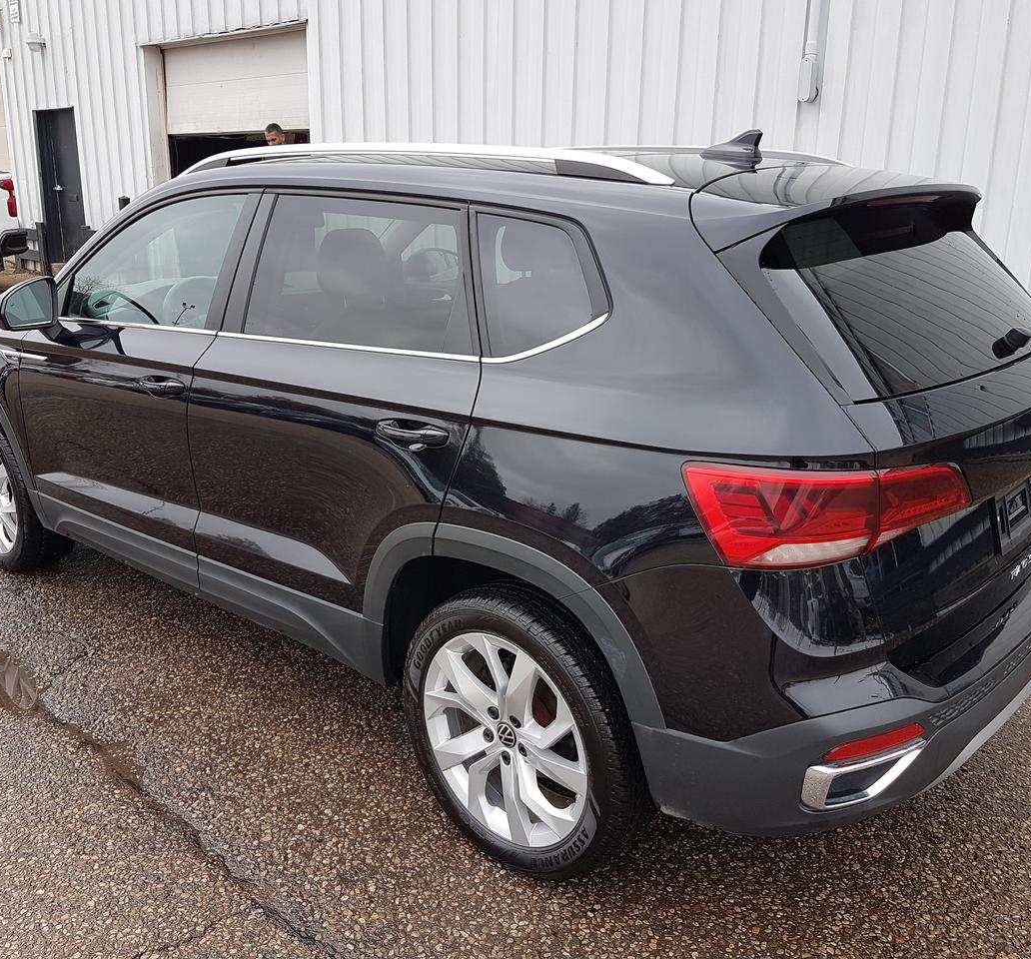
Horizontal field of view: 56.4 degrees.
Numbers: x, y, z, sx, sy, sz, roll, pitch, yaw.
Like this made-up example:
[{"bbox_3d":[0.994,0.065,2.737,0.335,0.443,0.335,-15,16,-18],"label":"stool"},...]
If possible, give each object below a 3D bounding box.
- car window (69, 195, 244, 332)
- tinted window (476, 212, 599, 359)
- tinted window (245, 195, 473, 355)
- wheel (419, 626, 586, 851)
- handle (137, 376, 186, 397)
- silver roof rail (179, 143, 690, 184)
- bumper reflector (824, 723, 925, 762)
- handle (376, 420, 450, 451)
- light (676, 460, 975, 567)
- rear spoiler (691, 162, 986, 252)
[{"bbox_3d":[-1.150,-0.683,2.974,0.890,0.430,0.050,14,0,38],"label":"car window"},{"bbox_3d":[0.015,-0.401,2.018,0.380,0.315,0.060,13,-3,34],"label":"tinted window"},{"bbox_3d":[-0.364,-0.500,2.313,0.880,0.360,0.070,14,-2,37],"label":"tinted window"},{"bbox_3d":[0.018,0.559,2.174,0.484,0.484,0.160,14,21,38],"label":"wheel"},{"bbox_3d":[-1.006,-0.271,2.736,0.220,0.053,0.052,15,14,38],"label":"handle"},{"bbox_3d":[-0.362,-0.804,2.446,1.780,0.095,0.070,14,21,38],"label":"silver roof rail"},{"bbox_3d":[0.642,0.466,1.716,0.220,0.040,0.035,-6,18,-20],"label":"bumper reflector"},{"bbox_3d":[-0.223,-0.095,2.090,0.213,0.053,0.052,14,14,37],"label":"handle"},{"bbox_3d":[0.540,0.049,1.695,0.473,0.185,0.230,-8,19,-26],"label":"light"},{"bbox_3d":[0.746,-0.655,2.271,0.390,0.165,1.220,15,22,38],"label":"rear spoiler"}]

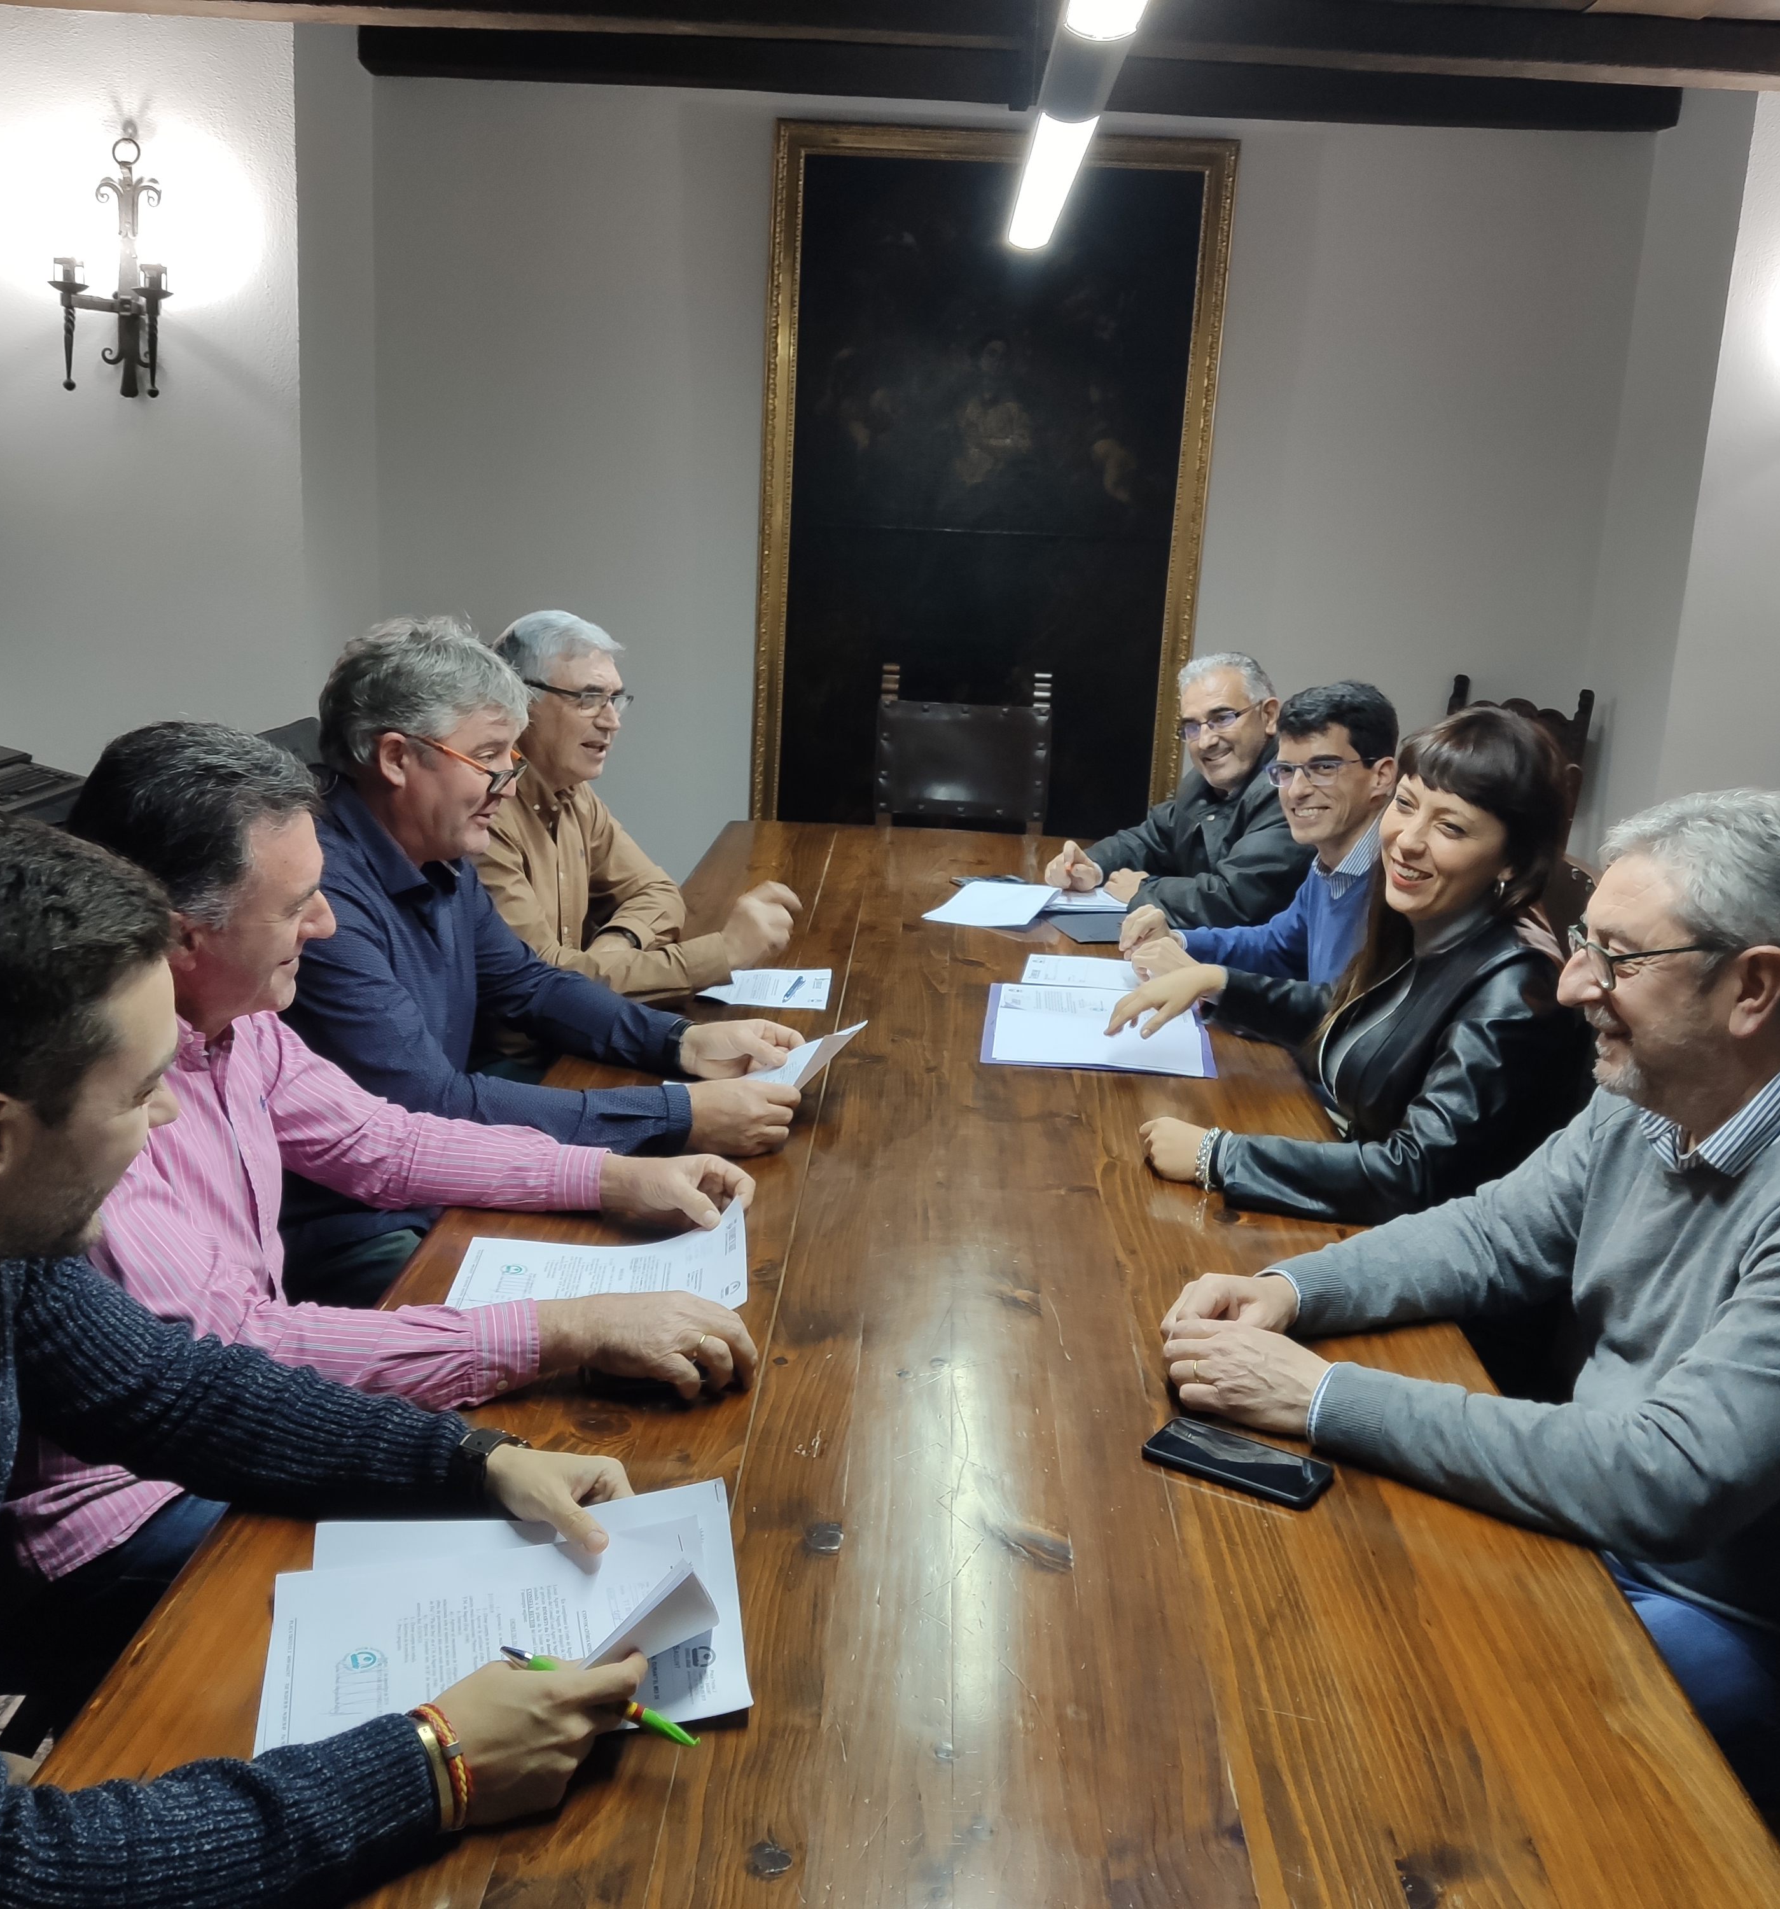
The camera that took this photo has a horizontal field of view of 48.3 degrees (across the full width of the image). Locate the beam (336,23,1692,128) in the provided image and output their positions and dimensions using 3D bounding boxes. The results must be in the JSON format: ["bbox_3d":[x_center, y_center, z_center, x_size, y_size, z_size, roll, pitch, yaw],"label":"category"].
[{"bbox_3d":[0.355,-2.449,5.532,3.650,0.150,0.180,3,13,2],"label":"beam"}]

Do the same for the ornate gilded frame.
[{"bbox_3d":[0.311,-1.410,6.537,1.471,2.451,0.080,3,13,1],"label":"ornate gilded frame"}]

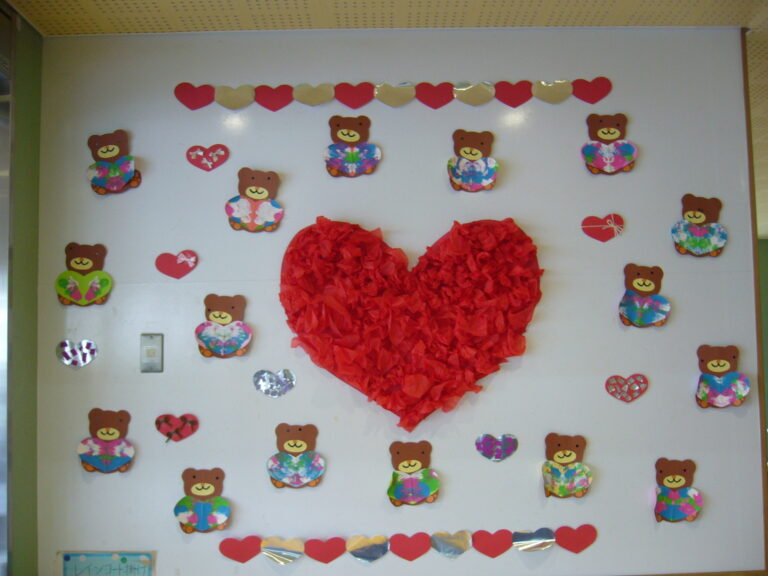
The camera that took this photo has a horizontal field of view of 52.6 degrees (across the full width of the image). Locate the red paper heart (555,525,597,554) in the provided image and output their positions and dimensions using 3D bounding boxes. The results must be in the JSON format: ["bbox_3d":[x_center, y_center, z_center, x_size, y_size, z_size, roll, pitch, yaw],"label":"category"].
[{"bbox_3d":[0.579,0.756,2.337,0.130,0.087,0.010,-1,-4,-1],"label":"red paper heart"}]

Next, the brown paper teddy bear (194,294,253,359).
[{"bbox_3d":[-0.486,0.118,2.361,0.174,0.196,0.025,-1,-4,-1],"label":"brown paper teddy bear"}]

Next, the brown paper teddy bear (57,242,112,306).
[{"bbox_3d":[-0.911,-0.040,2.362,0.173,0.194,0.015,-1,-4,-1],"label":"brown paper teddy bear"}]

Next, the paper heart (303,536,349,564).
[{"bbox_3d":[-0.174,0.785,2.320,0.129,0.078,0.006,-1,-4,-1],"label":"paper heart"}]

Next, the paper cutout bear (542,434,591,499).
[{"bbox_3d":[0.554,0.536,2.343,0.153,0.195,0.025,-1,-4,-1],"label":"paper cutout bear"}]

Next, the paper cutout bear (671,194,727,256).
[{"bbox_3d":[0.990,-0.196,2.423,0.174,0.194,0.020,4,-3,-1],"label":"paper cutout bear"}]

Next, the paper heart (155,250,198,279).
[{"bbox_3d":[-0.632,-0.071,2.370,0.131,0.090,0.008,-1,-4,-1],"label":"paper heart"}]

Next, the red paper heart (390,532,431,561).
[{"bbox_3d":[0.080,0.778,2.331,0.125,0.085,0.010,-1,-4,-1],"label":"red paper heart"}]

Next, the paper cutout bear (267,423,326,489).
[{"bbox_3d":[-0.262,0.505,2.333,0.179,0.193,0.015,-1,-4,-1],"label":"paper cutout bear"}]

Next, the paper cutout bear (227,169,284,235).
[{"bbox_3d":[-0.395,-0.268,2.381,0.182,0.198,0.015,-1,-4,-1],"label":"paper cutout bear"}]

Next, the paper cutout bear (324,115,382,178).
[{"bbox_3d":[-0.094,-0.434,2.394,0.179,0.195,0.015,-1,-4,-1],"label":"paper cutout bear"}]

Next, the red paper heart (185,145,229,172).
[{"bbox_3d":[-0.543,-0.401,2.401,0.131,0.086,0.010,-1,-4,-1],"label":"red paper heart"}]

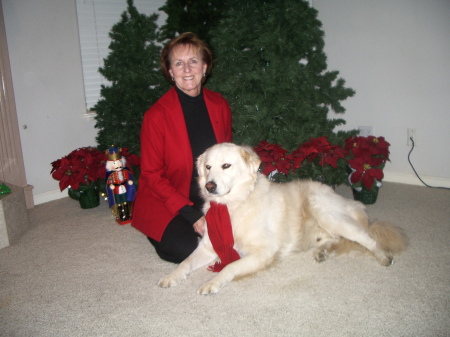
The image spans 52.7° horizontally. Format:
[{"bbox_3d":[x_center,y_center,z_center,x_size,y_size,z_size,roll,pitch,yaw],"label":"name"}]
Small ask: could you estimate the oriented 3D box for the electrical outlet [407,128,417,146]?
[{"bbox_3d":[1.233,-0.204,3.000,0.072,0.117,0.012,7,14,42],"label":"electrical outlet"}]

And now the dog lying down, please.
[{"bbox_3d":[0.268,0.136,1.867,1.070,0.510,0.570,-10,13,-31],"label":"dog lying down"}]

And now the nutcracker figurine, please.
[{"bbox_3d":[-0.601,0.092,2.586,0.150,0.420,0.125,-9,12,-28],"label":"nutcracker figurine"}]

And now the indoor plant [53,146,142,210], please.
[{"bbox_3d":[-0.839,0.051,2.973,0.530,0.380,0.440,-5,11,-8],"label":"indoor plant"}]

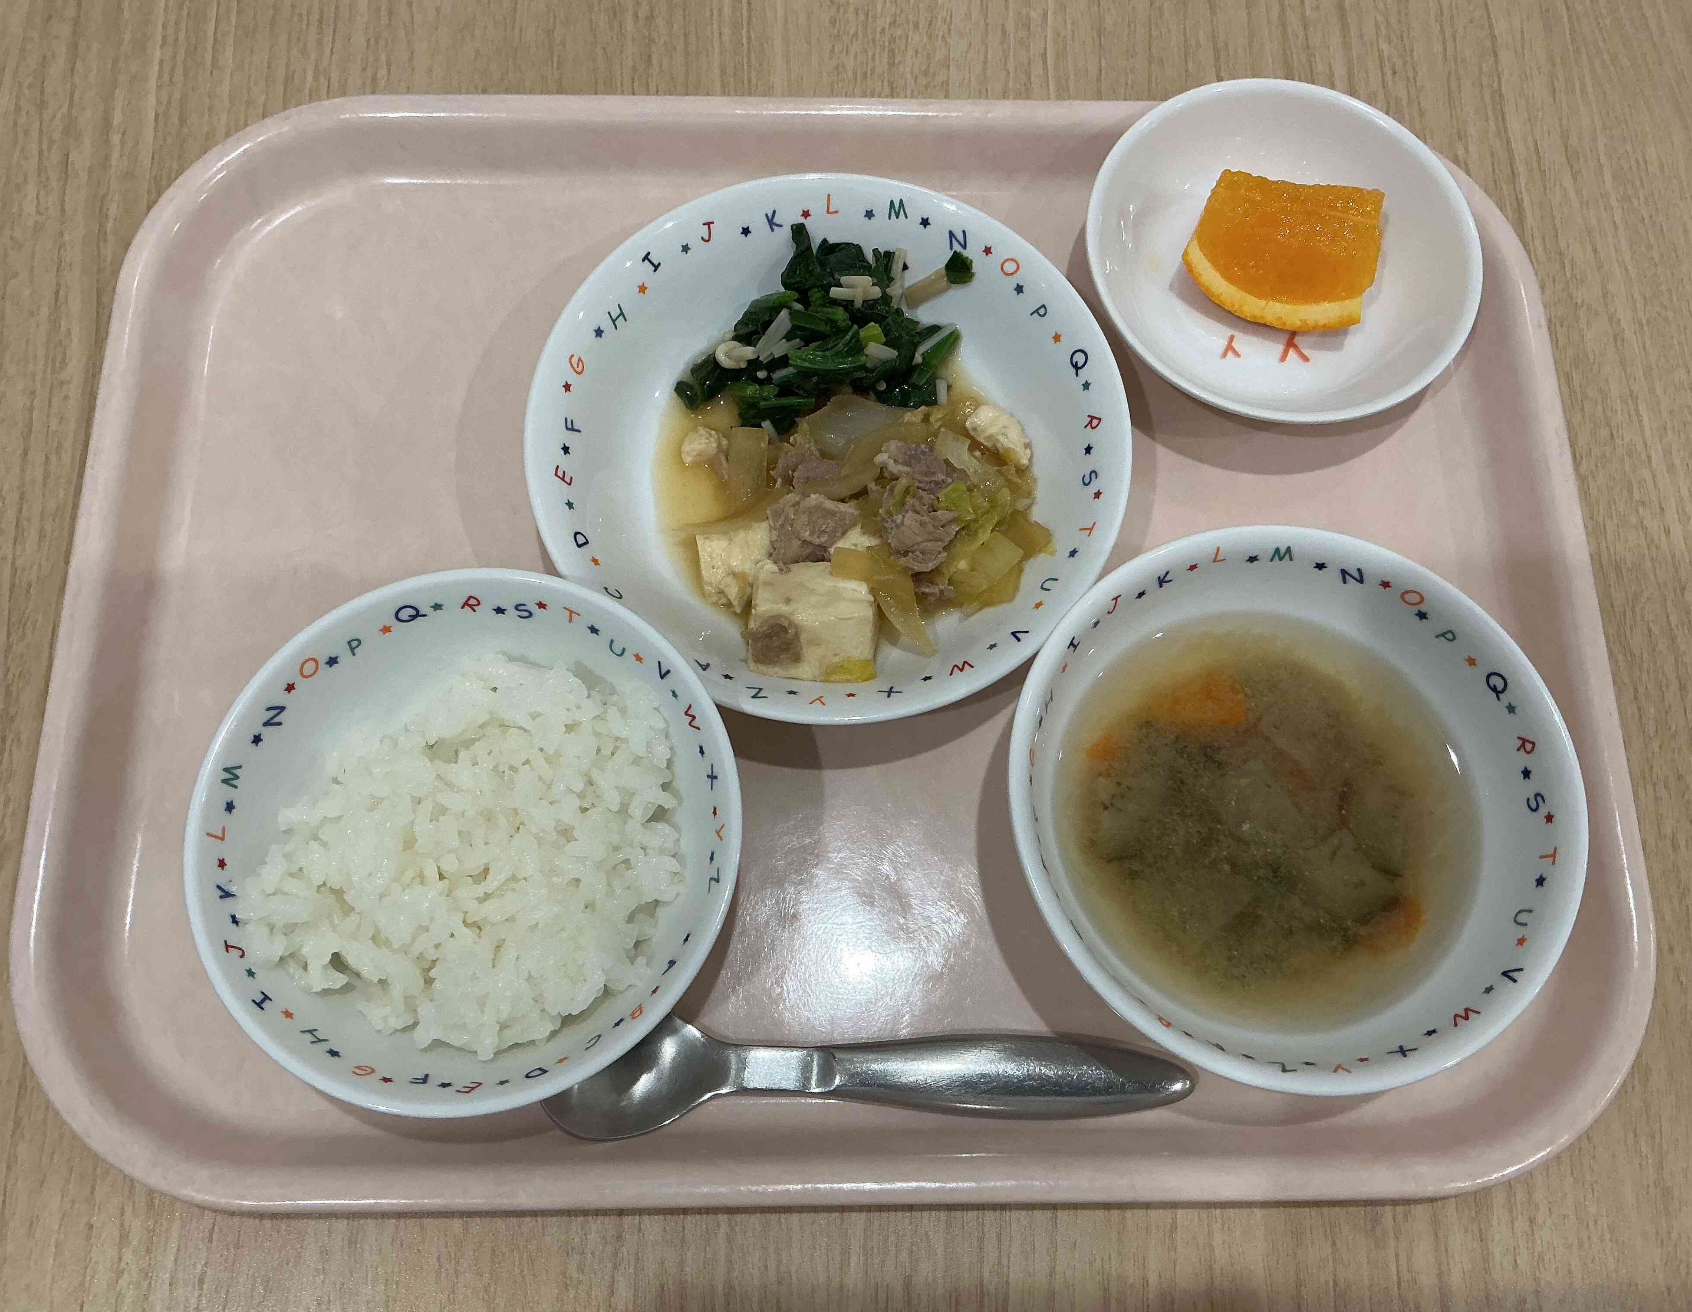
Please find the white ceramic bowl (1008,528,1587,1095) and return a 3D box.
[{"bbox_3d":[0.093,0.036,0.329,0.120,0.051,0.120,0,72,-1],"label":"white ceramic bowl"}]

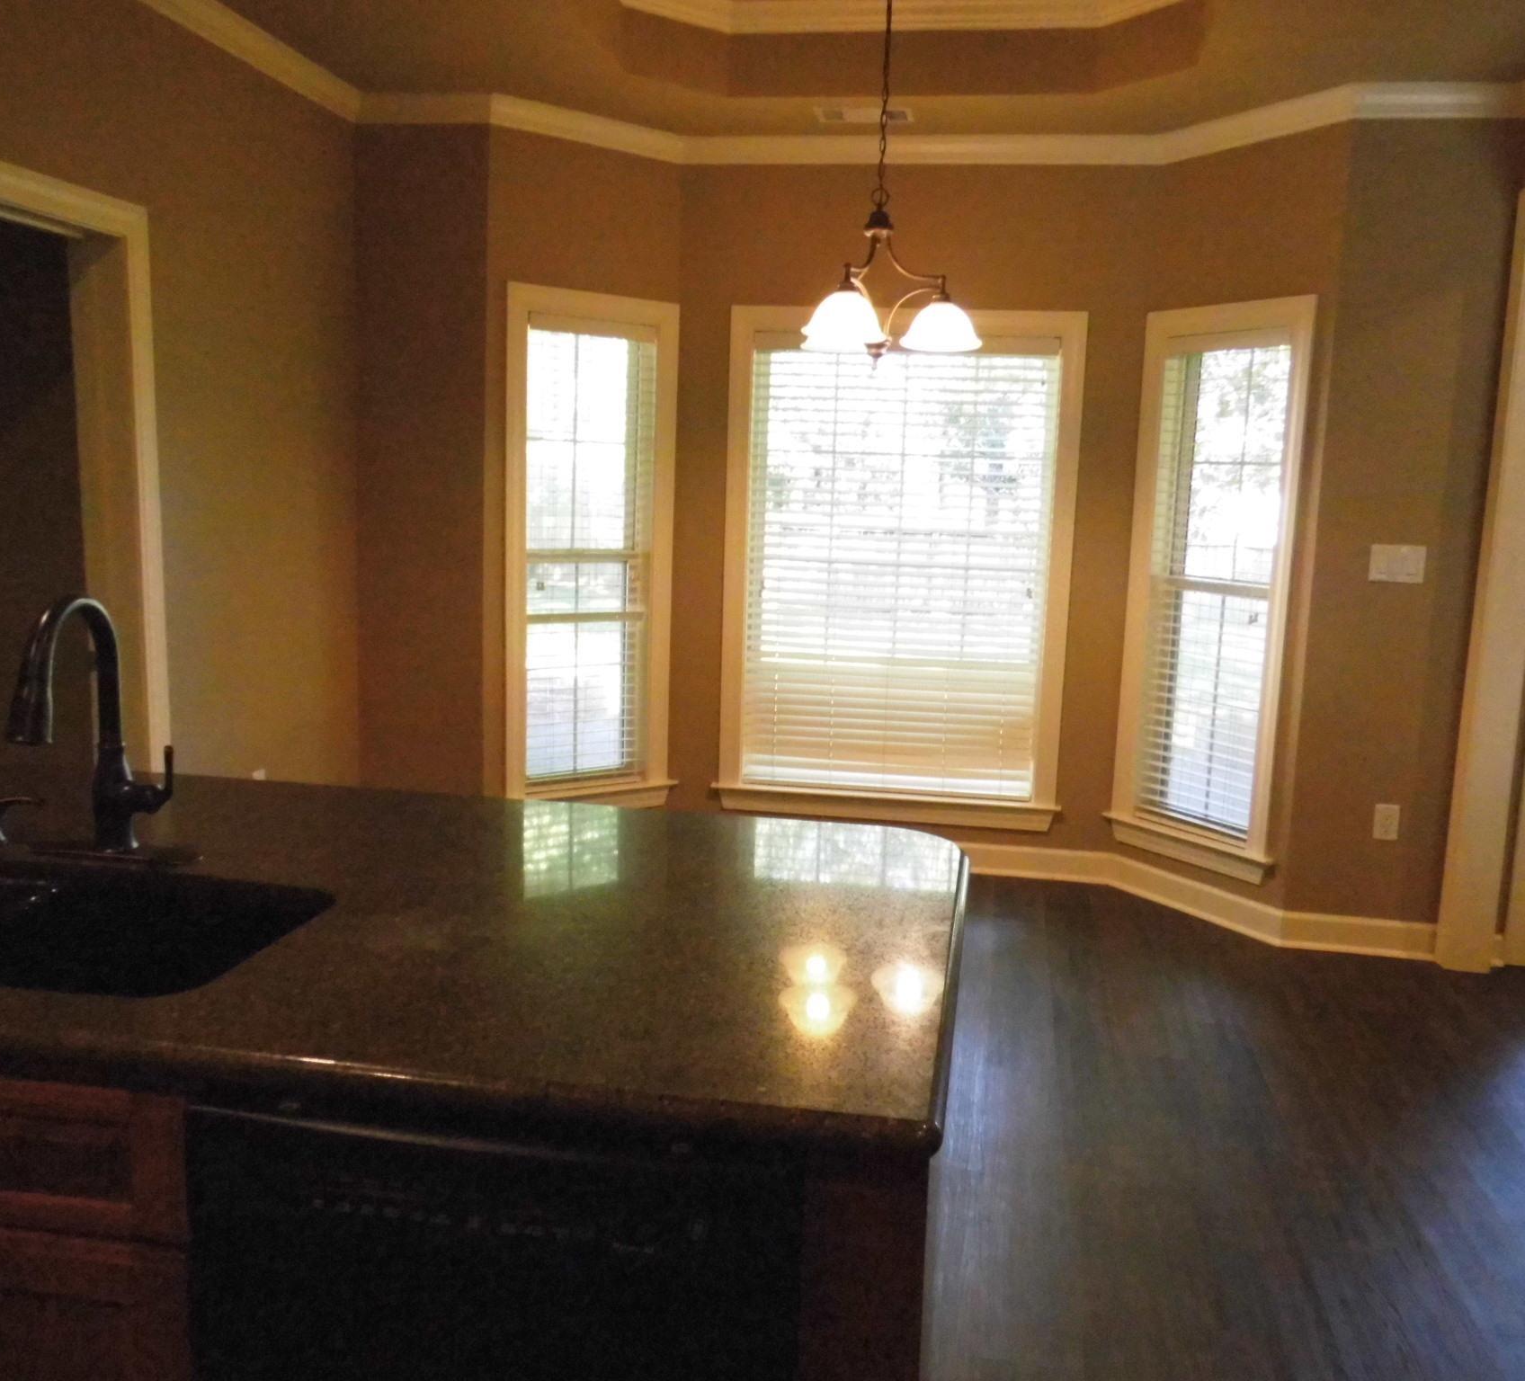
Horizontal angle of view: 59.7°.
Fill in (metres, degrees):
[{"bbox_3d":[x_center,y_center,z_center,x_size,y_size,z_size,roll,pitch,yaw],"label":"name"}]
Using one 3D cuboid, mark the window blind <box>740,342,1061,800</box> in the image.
[{"bbox_3d":[0.506,-0.461,5.086,1.141,1.742,0.060,3,9,9],"label":"window blind"}]

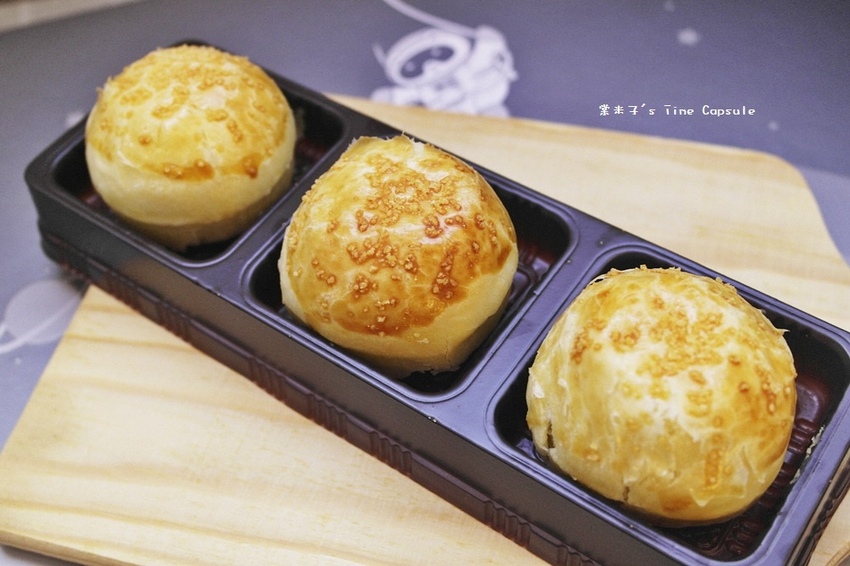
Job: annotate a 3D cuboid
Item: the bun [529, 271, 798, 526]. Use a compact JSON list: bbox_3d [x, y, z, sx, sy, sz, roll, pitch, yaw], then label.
[{"bbox_3d":[0.050,0.021,0.246,0.058,0.044,0.058,-4,53,5],"label":"bun"}]

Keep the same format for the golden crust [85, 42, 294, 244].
[{"bbox_3d":[-0.064,-0.042,0.312,0.057,0.041,0.057,-4,53,5],"label":"golden crust"}]

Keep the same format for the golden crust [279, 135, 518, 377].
[{"bbox_3d":[-0.007,-0.011,0.276,0.057,0.048,0.057,-4,53,5],"label":"golden crust"}]

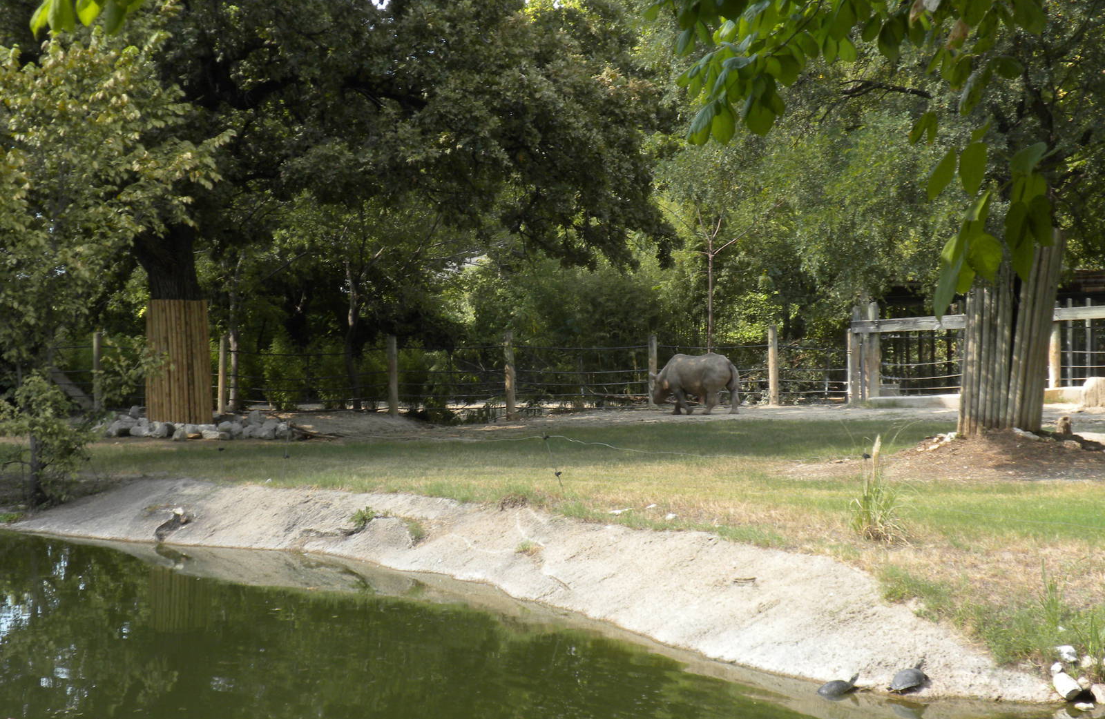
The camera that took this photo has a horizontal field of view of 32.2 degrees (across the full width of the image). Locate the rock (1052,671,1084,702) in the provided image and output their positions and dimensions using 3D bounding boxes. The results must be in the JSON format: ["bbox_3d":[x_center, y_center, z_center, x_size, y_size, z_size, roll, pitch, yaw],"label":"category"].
[{"bbox_3d":[3.259,2.064,12.100,0.140,0.170,0.220,0,0,-38],"label":"rock"}]

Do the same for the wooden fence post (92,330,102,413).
[{"bbox_3d":[-10.580,0.281,44.500,0.200,1.865,0.200,0,0,0],"label":"wooden fence post"}]

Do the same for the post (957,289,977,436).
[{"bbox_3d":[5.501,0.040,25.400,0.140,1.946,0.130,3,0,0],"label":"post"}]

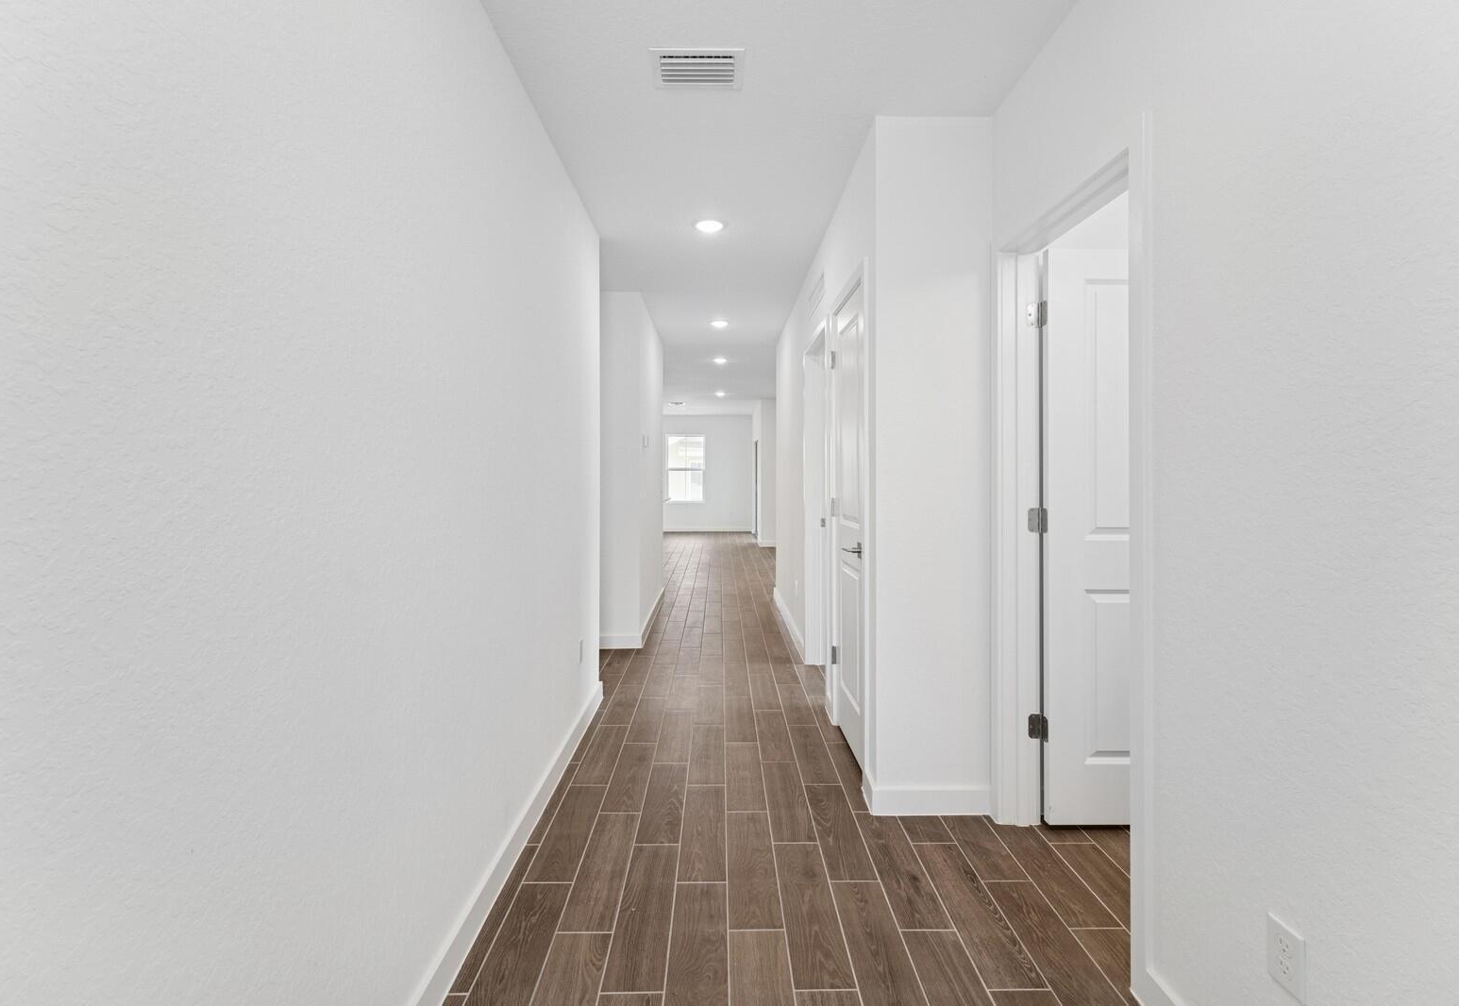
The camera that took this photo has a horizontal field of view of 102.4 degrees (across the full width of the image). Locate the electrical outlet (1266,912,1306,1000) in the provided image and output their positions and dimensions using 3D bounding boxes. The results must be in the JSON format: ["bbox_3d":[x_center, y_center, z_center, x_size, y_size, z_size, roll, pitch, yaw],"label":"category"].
[{"bbox_3d":[0.973,0.797,1.025,0.009,0.115,0.070,0,1,-1],"label":"electrical outlet"}]

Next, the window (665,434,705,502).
[{"bbox_3d":[-0.957,-0.753,12.700,0.860,1.470,0.100,0,1,-1],"label":"window"}]

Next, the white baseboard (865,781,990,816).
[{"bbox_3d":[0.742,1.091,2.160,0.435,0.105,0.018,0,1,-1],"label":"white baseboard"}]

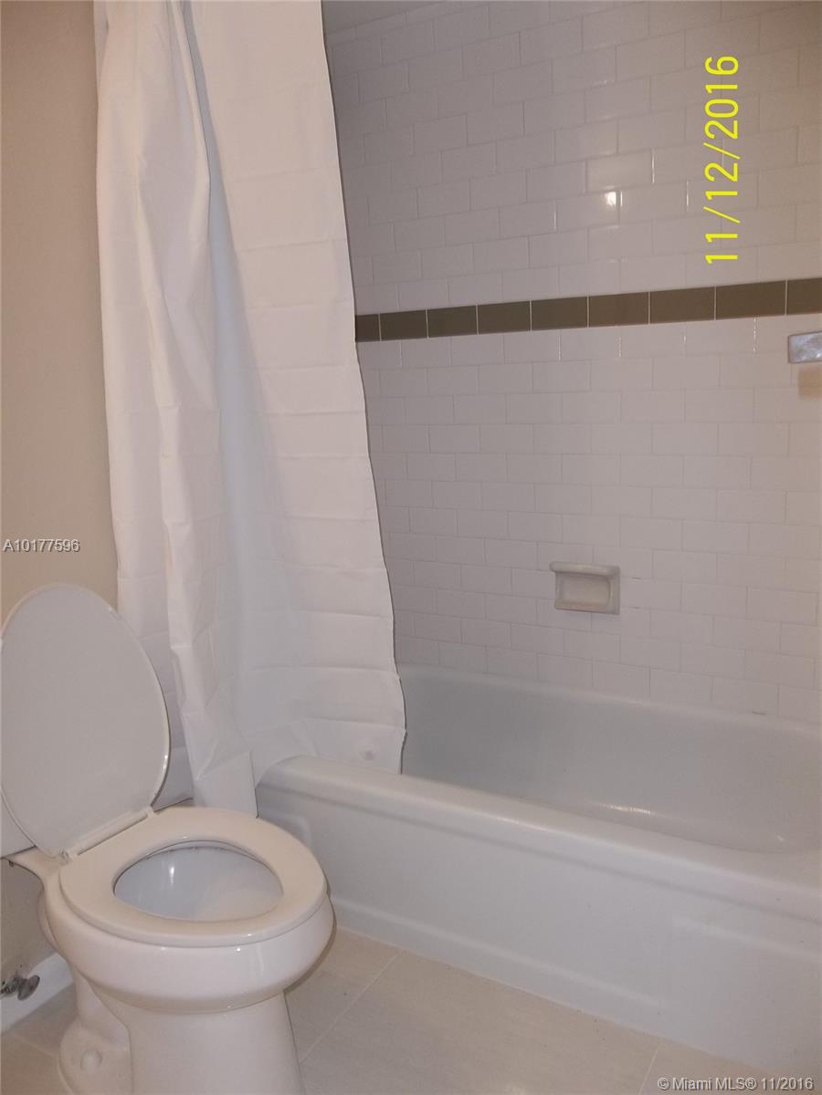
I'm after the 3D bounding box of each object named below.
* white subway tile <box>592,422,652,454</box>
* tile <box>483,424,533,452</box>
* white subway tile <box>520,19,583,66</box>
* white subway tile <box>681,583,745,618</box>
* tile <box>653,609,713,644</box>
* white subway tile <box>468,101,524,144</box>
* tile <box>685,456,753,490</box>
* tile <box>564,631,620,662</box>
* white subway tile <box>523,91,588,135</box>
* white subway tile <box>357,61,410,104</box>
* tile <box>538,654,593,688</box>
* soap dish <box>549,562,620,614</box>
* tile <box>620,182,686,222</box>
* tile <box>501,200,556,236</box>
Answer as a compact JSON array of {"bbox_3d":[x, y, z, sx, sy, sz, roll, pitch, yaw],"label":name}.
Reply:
[{"bbox_3d":[0.538,-0.280,2.170,0.153,0.076,0.009,4,14,29],"label":"white subway tile"},{"bbox_3d":[0.255,-0.289,2.255,0.152,0.076,0.009,4,14,30],"label":"tile"},{"bbox_3d":[0.330,-1.174,1.986,0.152,0.076,0.009,4,14,30],"label":"white subway tile"},{"bbox_3d":[0.737,0.127,2.070,0.152,0.076,0.009,4,14,30],"label":"white subway tile"},{"bbox_3d":[0.675,0.198,2.127,0.152,0.076,0.010,4,14,30],"label":"tile"},{"bbox_3d":[0.208,-1.040,2.099,0.152,0.076,0.010,4,14,30],"label":"white subway tile"},{"bbox_3d":[0.721,-0.176,2.007,0.152,0.076,0.010,4,14,30],"label":"tile"},{"bbox_3d":[0.494,0.266,2.325,0.153,0.076,0.009,4,14,29],"label":"tile"},{"bbox_3d":[0.355,-1.063,2.090,0.153,0.076,0.009,4,14,29],"label":"white subway tile"},{"bbox_3d":[-0.070,-1.249,2.292,0.153,0.076,0.009,4,14,29],"label":"white subway tile"},{"bbox_3d":[0.420,0.333,2.319,0.152,0.076,0.008,4,14,30],"label":"tile"},{"bbox_3d":[0.461,0.112,2.273,0.175,0.132,0.060,4,14,29],"label":"soap dish"},{"bbox_3d":[0.552,-0.790,1.955,0.152,0.076,0.010,4,14,30],"label":"tile"},{"bbox_3d":[0.289,-0.809,2.102,0.152,0.076,0.009,4,14,30],"label":"tile"}]

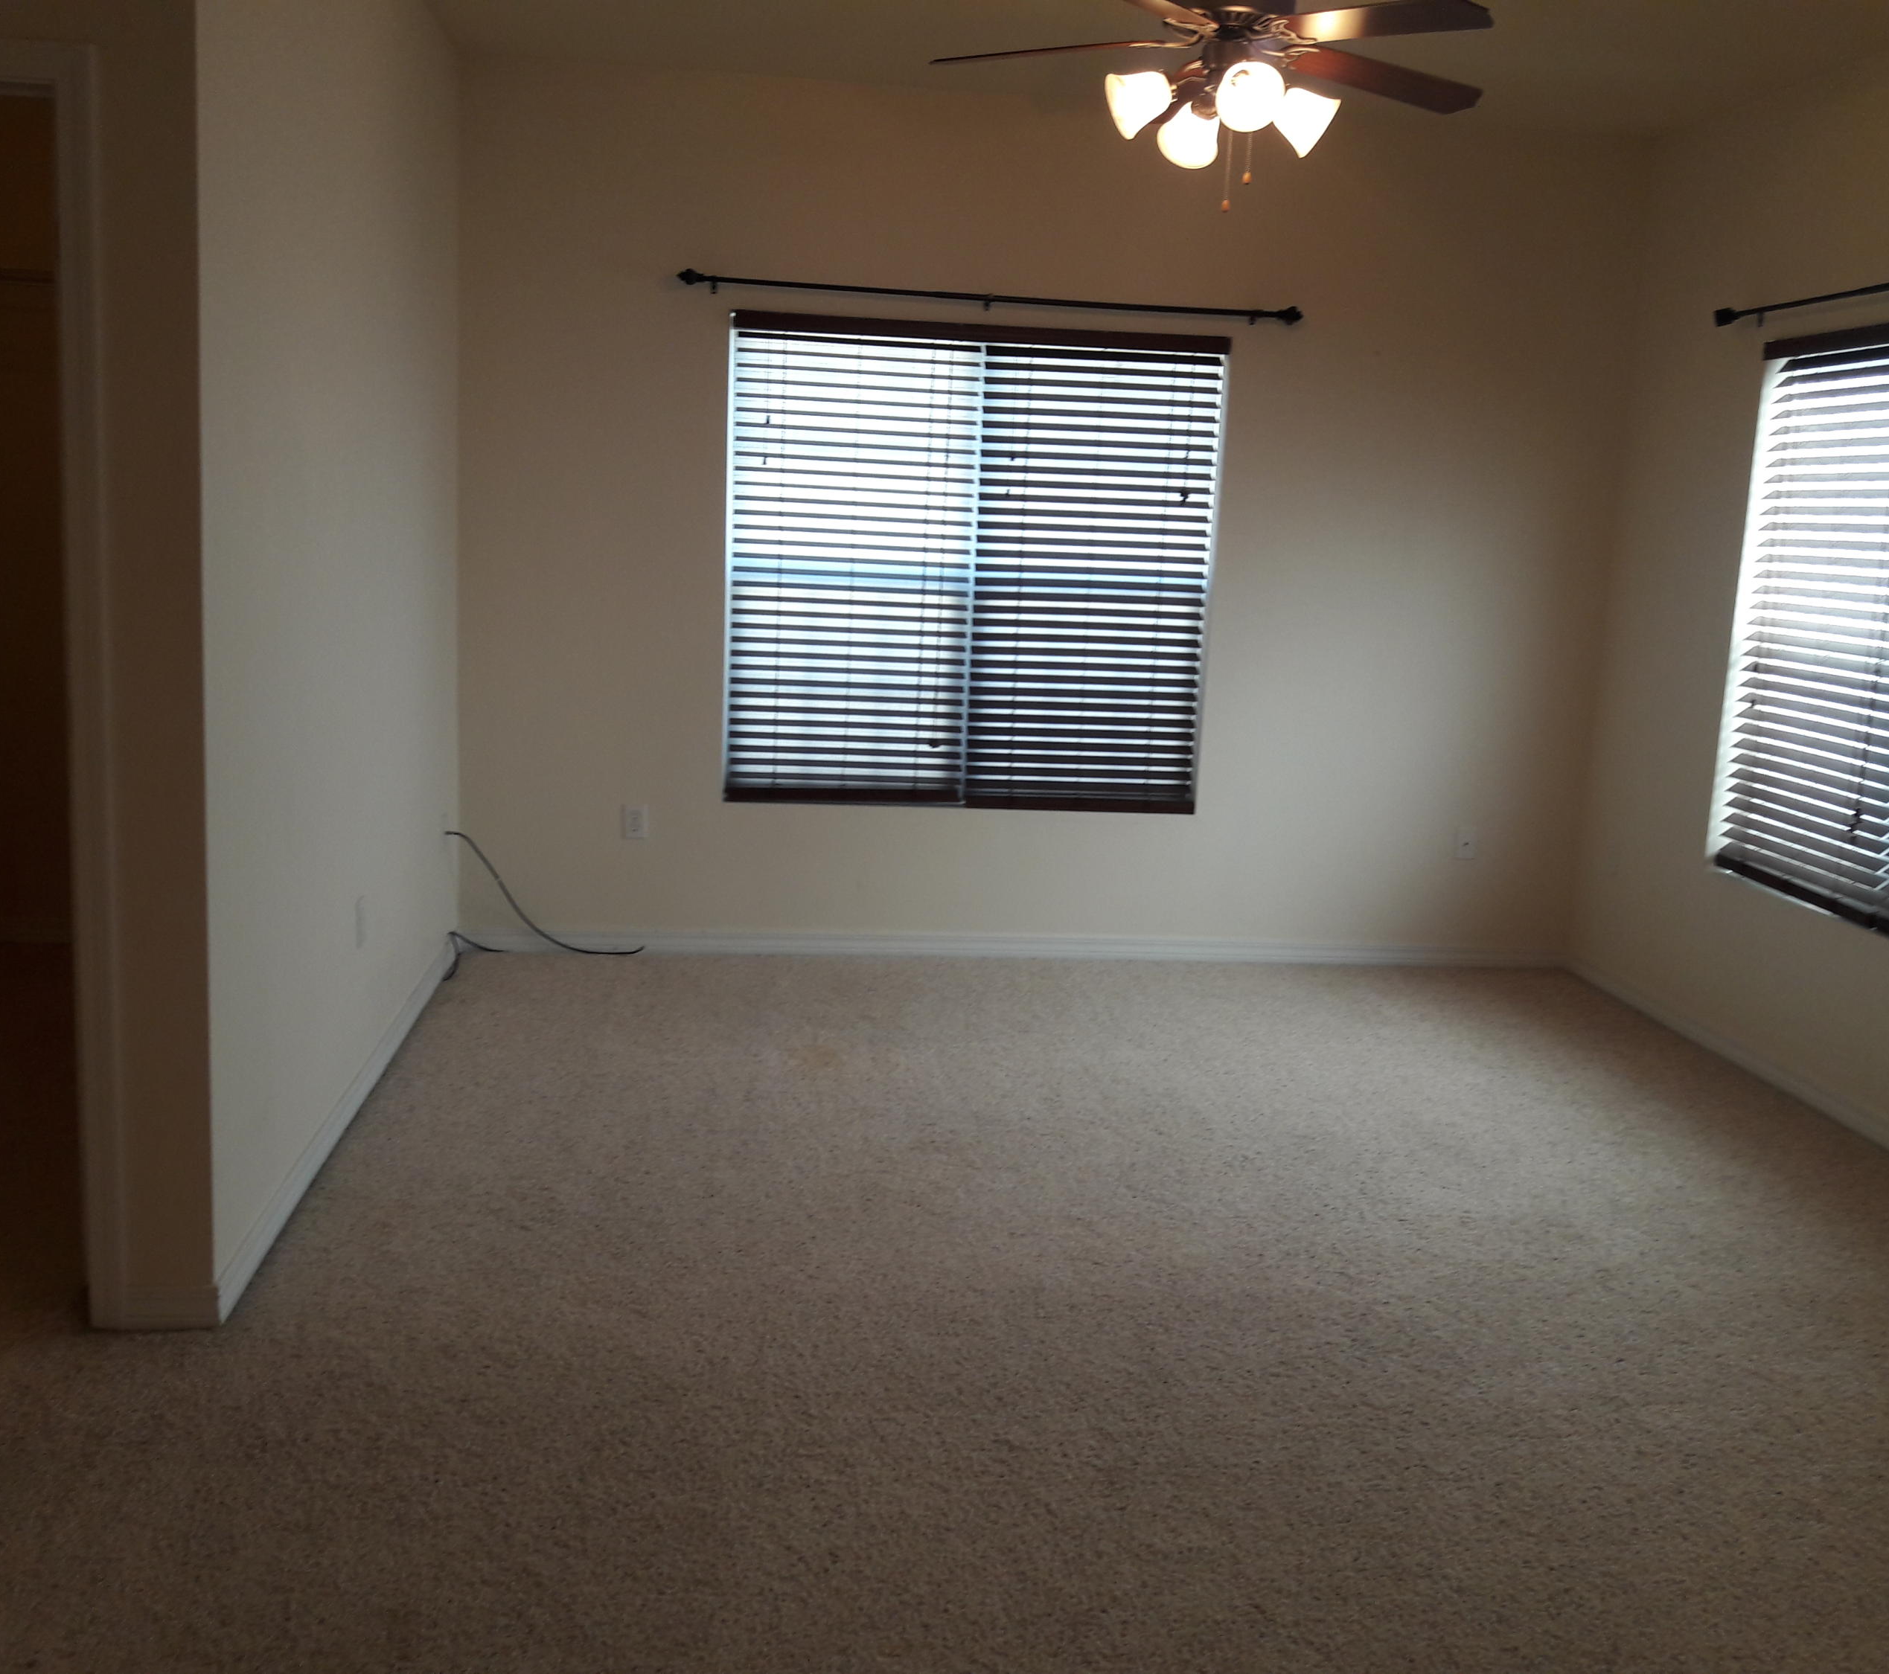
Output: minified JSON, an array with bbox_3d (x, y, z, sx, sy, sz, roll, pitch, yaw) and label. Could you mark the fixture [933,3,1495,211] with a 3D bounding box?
[{"bbox_3d":[0.616,-1.681,3.986,1.300,0.590,1.260,2,10,-7],"label":"fixture"}]

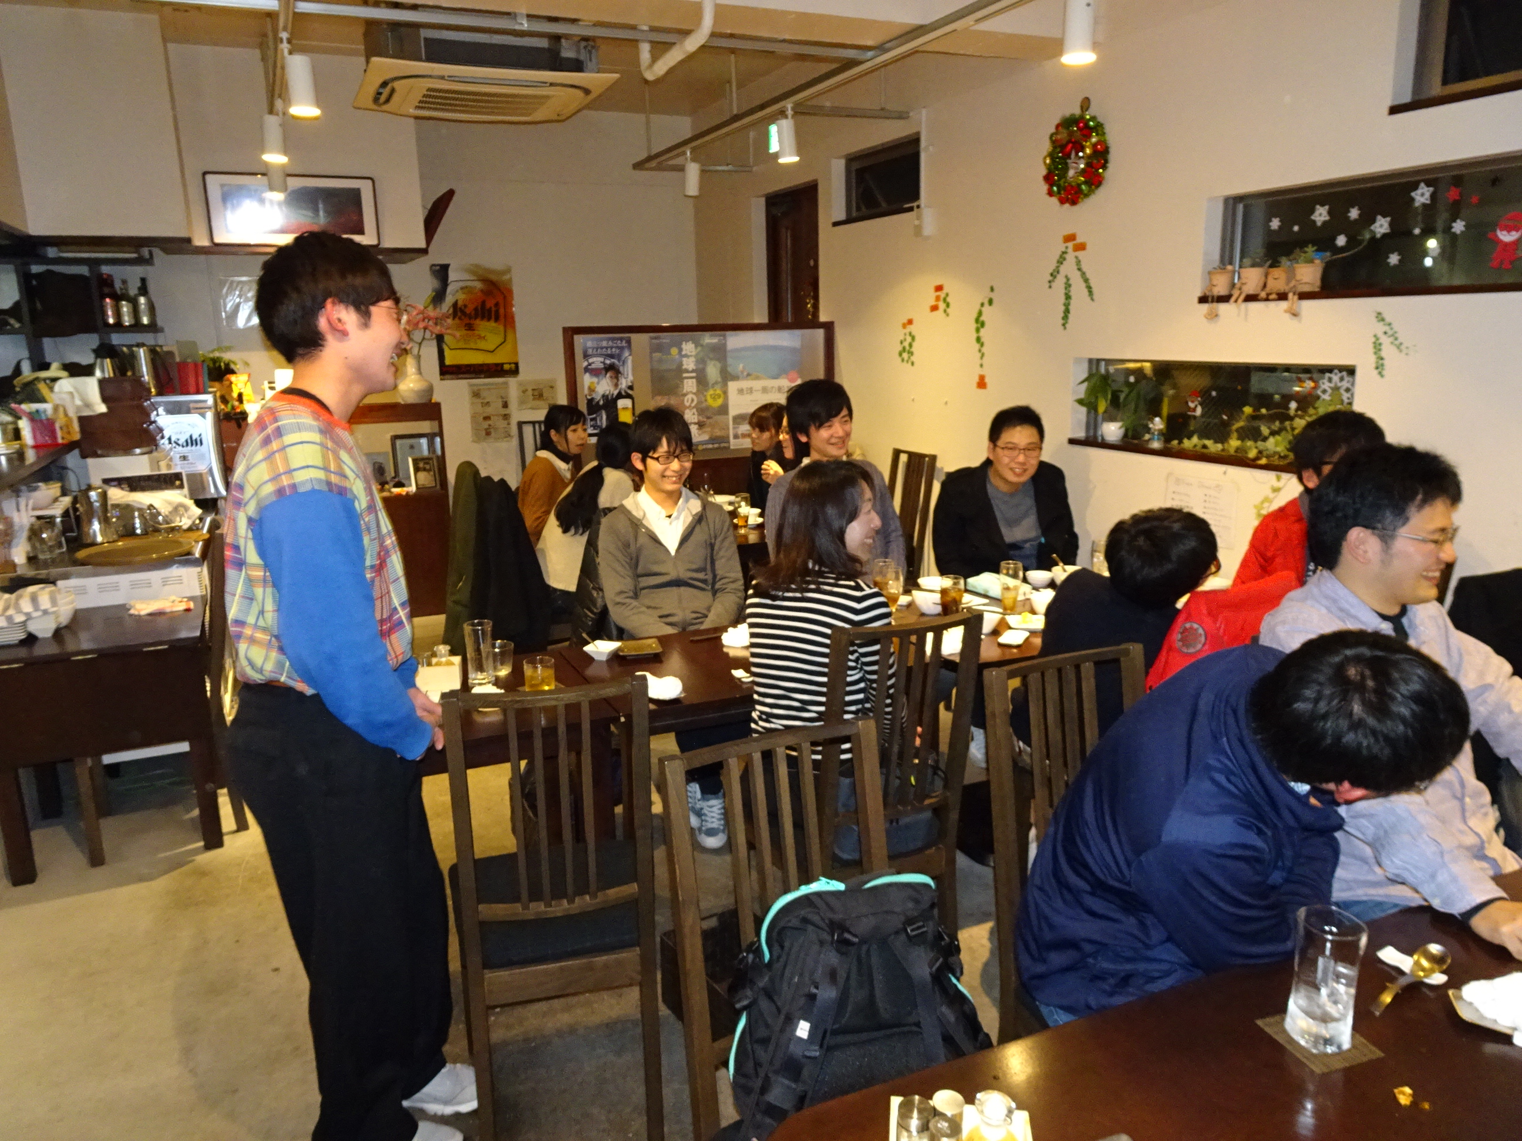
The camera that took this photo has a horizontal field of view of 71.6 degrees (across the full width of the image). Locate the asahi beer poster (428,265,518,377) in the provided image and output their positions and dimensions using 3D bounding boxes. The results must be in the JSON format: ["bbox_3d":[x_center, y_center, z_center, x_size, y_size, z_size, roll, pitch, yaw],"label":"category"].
[{"bbox_3d":[-1.904,-1.662,7.072,0.515,0.728,0.010,-7,14,-23],"label":"asahi beer poster"}]

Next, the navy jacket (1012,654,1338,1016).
[{"bbox_3d":[0.669,0.438,1.636,0.460,0.650,0.520,-6,14,-17],"label":"navy jacket"}]

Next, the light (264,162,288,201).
[{"bbox_3d":[-1.977,-1.592,4.300,0.080,0.165,0.080,-7,14,-23],"label":"light"}]

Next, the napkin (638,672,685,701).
[{"bbox_3d":[-0.249,0.290,2.614,0.115,0.040,0.085,-1,13,0],"label":"napkin"}]

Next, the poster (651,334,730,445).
[{"bbox_3d":[-0.368,-0.942,5.563,0.417,0.585,0.010,-7,14,-23],"label":"poster"}]

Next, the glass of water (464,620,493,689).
[{"bbox_3d":[-0.732,0.214,2.734,0.074,0.158,0.074,-7,14,-23],"label":"glass of water"}]

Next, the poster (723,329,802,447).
[{"bbox_3d":[0.022,-0.948,5.519,0.420,0.590,0.005,-7,14,-23],"label":"poster"}]

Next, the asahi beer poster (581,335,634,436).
[{"bbox_3d":[-0.773,-0.940,5.382,0.255,0.490,0.010,-7,14,-23],"label":"asahi beer poster"}]

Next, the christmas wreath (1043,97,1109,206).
[{"bbox_3d":[1.132,-1.502,3.792,0.075,0.350,0.315,-7,14,-23],"label":"christmas wreath"}]

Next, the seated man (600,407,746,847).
[{"bbox_3d":[-0.197,0.191,3.151,0.500,1.310,0.720,-5,13,-15],"label":"seated man"}]

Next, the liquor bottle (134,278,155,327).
[{"bbox_3d":[-3.575,-1.549,6.125,0.080,0.285,0.080,-7,14,-23],"label":"liquor bottle"}]

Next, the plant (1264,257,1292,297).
[{"bbox_3d":[1.587,-0.900,3.241,0.078,0.120,0.078,-7,14,-23],"label":"plant"}]

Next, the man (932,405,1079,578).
[{"bbox_3d":[0.875,0.056,3.728,0.540,1.260,0.750,-3,13,-8],"label":"man"}]

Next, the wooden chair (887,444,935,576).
[{"bbox_3d":[0.457,-0.015,4.642,0.500,1.010,0.420,-7,14,-23],"label":"wooden chair"}]

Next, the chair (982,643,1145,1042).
[{"bbox_3d":[0.657,0.679,1.823,0.430,0.965,0.480,-7,14,-21],"label":"chair"}]

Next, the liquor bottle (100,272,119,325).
[{"bbox_3d":[-3.535,-1.473,5.737,0.080,0.275,0.080,-7,14,-23],"label":"liquor bottle"}]

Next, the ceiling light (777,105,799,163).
[{"bbox_3d":[0.119,-1.864,4.515,0.091,0.229,0.091,-1,13,0],"label":"ceiling light"}]

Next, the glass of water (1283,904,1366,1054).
[{"bbox_3d":[0.664,0.485,1.244,0.072,0.145,0.072,-7,14,-23],"label":"glass of water"}]

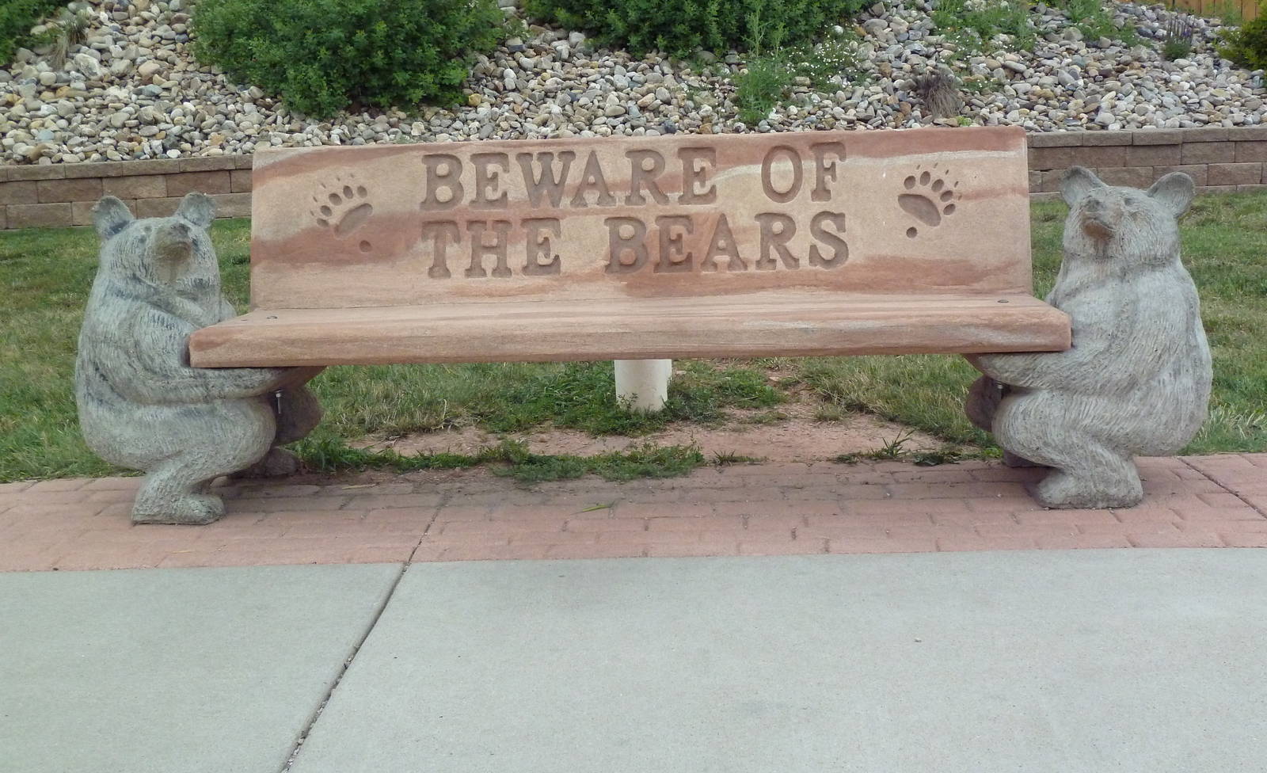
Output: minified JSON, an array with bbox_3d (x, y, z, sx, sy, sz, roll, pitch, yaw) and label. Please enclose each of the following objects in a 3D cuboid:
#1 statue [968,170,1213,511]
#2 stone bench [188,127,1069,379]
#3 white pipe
[{"bbox_3d":[1.095,-0.141,3.463,0.564,0.743,0.573,-2,11,-4],"label":"statue"},{"bbox_3d":[-0.010,-0.339,3.416,1.911,0.465,0.609,-1,11,2],"label":"stone bench"},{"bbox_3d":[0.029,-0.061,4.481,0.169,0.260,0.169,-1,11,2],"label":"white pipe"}]

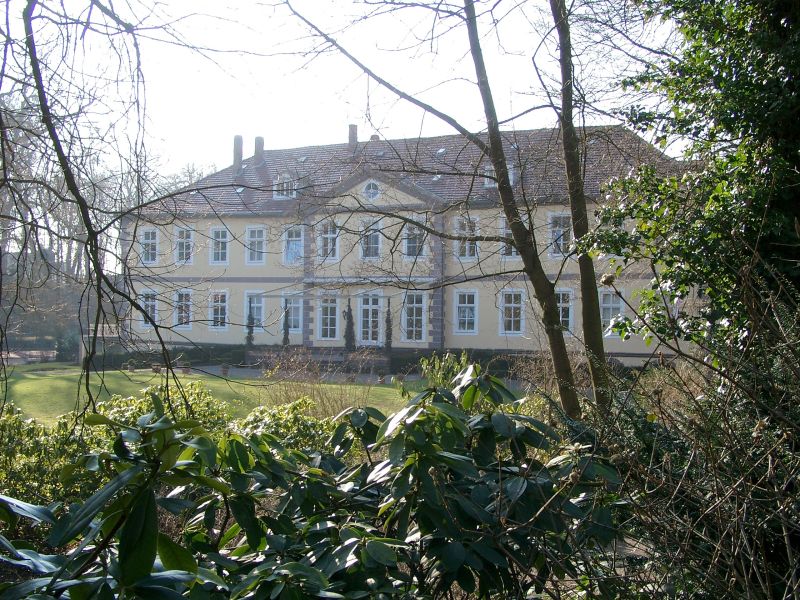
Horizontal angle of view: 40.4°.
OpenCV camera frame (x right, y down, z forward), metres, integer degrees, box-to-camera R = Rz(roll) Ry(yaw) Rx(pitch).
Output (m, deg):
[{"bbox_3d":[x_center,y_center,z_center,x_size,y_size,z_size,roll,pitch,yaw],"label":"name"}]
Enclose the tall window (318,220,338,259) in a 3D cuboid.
[{"bbox_3d":[-4.299,-3.571,65.555,1.492,2.506,0.250,0,-1,27],"label":"tall window"}]

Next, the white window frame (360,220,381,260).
[{"bbox_3d":[-1.695,-3.578,64.229,1.513,2.532,0.250,0,-1,27],"label":"white window frame"}]

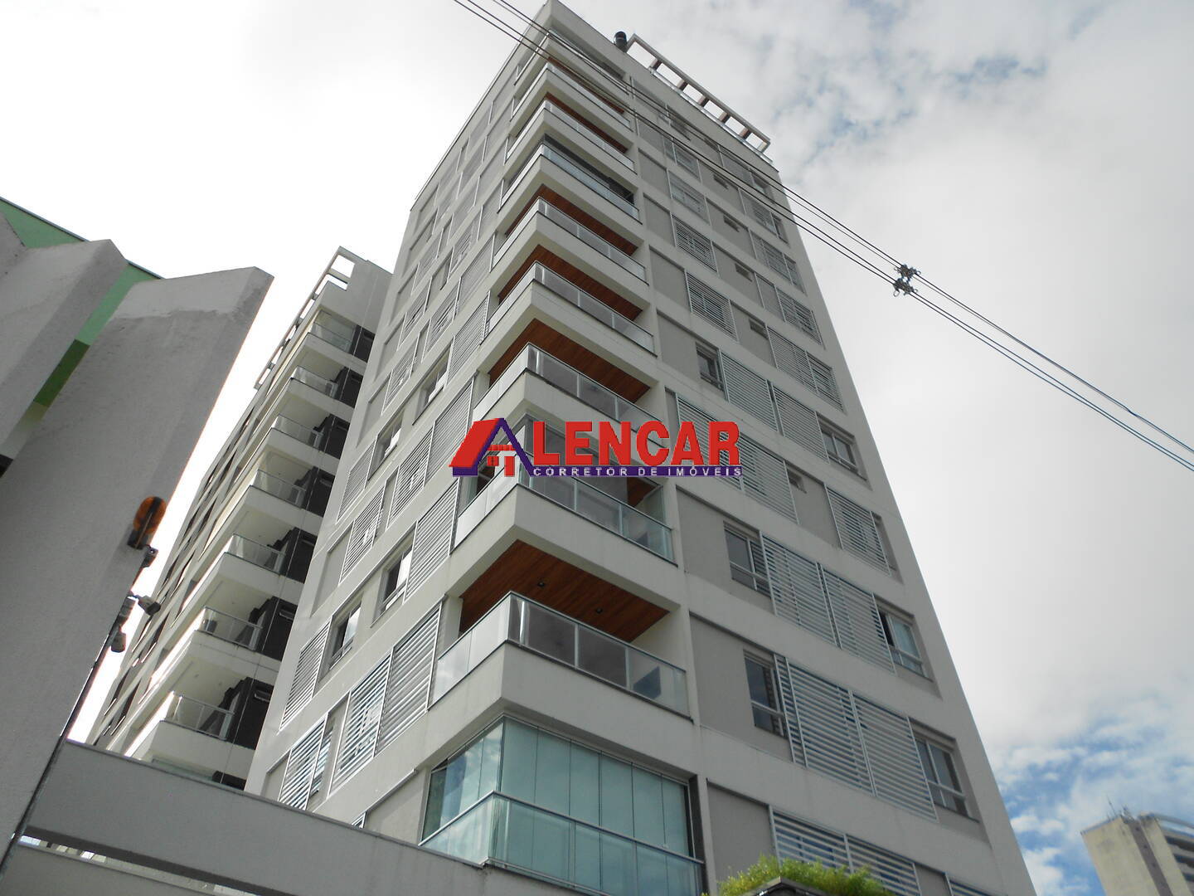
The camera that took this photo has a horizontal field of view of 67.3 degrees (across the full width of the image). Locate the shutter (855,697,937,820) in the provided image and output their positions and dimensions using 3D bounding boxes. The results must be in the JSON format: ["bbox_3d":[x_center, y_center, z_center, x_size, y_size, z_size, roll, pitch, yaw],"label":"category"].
[{"bbox_3d":[5.155,5.348,15.669,1.554,1.975,0.060,28,-54,-24],"label":"shutter"}]

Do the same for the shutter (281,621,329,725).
[{"bbox_3d":[-6.112,4.731,18.840,0.060,2.016,1.610,29,-54,-24],"label":"shutter"}]

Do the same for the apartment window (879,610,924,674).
[{"bbox_3d":[6.220,3.968,18.592,1.479,1.349,0.120,28,-54,-24],"label":"apartment window"}]

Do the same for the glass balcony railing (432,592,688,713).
[{"bbox_3d":[-0.511,3.590,13.299,3.237,0.911,2.049,29,-54,-25],"label":"glass balcony railing"}]

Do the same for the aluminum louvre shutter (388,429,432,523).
[{"bbox_3d":[-3.933,0.576,19.004,0.060,2.015,1.580,29,-54,-24],"label":"aluminum louvre shutter"}]

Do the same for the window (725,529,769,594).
[{"bbox_3d":[2.978,2.269,16.888,1.334,1.372,0.090,29,-54,-24],"label":"window"}]

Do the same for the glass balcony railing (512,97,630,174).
[{"bbox_3d":[-0.747,-8.269,26.192,3.237,0.911,2.049,29,-54,-25],"label":"glass balcony railing"}]

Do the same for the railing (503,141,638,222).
[{"bbox_3d":[-0.708,-6.293,24.043,3.237,0.911,2.049,29,-54,-25],"label":"railing"}]

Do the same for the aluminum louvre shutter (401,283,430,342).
[{"bbox_3d":[-5.413,-3.945,26.657,0.060,2.016,1.610,29,-54,-24],"label":"aluminum louvre shutter"}]

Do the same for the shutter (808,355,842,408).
[{"bbox_3d":[6.095,-1.890,24.785,1.581,2.001,0.060,29,-54,-24],"label":"shutter"}]

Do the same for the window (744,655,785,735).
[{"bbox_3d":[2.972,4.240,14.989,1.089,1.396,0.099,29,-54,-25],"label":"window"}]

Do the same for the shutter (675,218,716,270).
[{"bbox_3d":[2.811,-5.668,25.523,1.584,1.910,0.099,29,-54,-25],"label":"shutter"}]

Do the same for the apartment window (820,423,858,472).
[{"bbox_3d":[6.155,0.122,22.839,1.363,1.372,0.090,29,-54,-24],"label":"apartment window"}]

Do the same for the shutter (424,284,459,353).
[{"bbox_3d":[-3.994,-3.302,23.317,0.060,1.975,1.610,28,-54,-24],"label":"shutter"}]

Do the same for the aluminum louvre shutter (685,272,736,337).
[{"bbox_3d":[2.996,-3.660,23.466,1.584,1.980,0.059,29,-54,-25],"label":"aluminum louvre shutter"}]

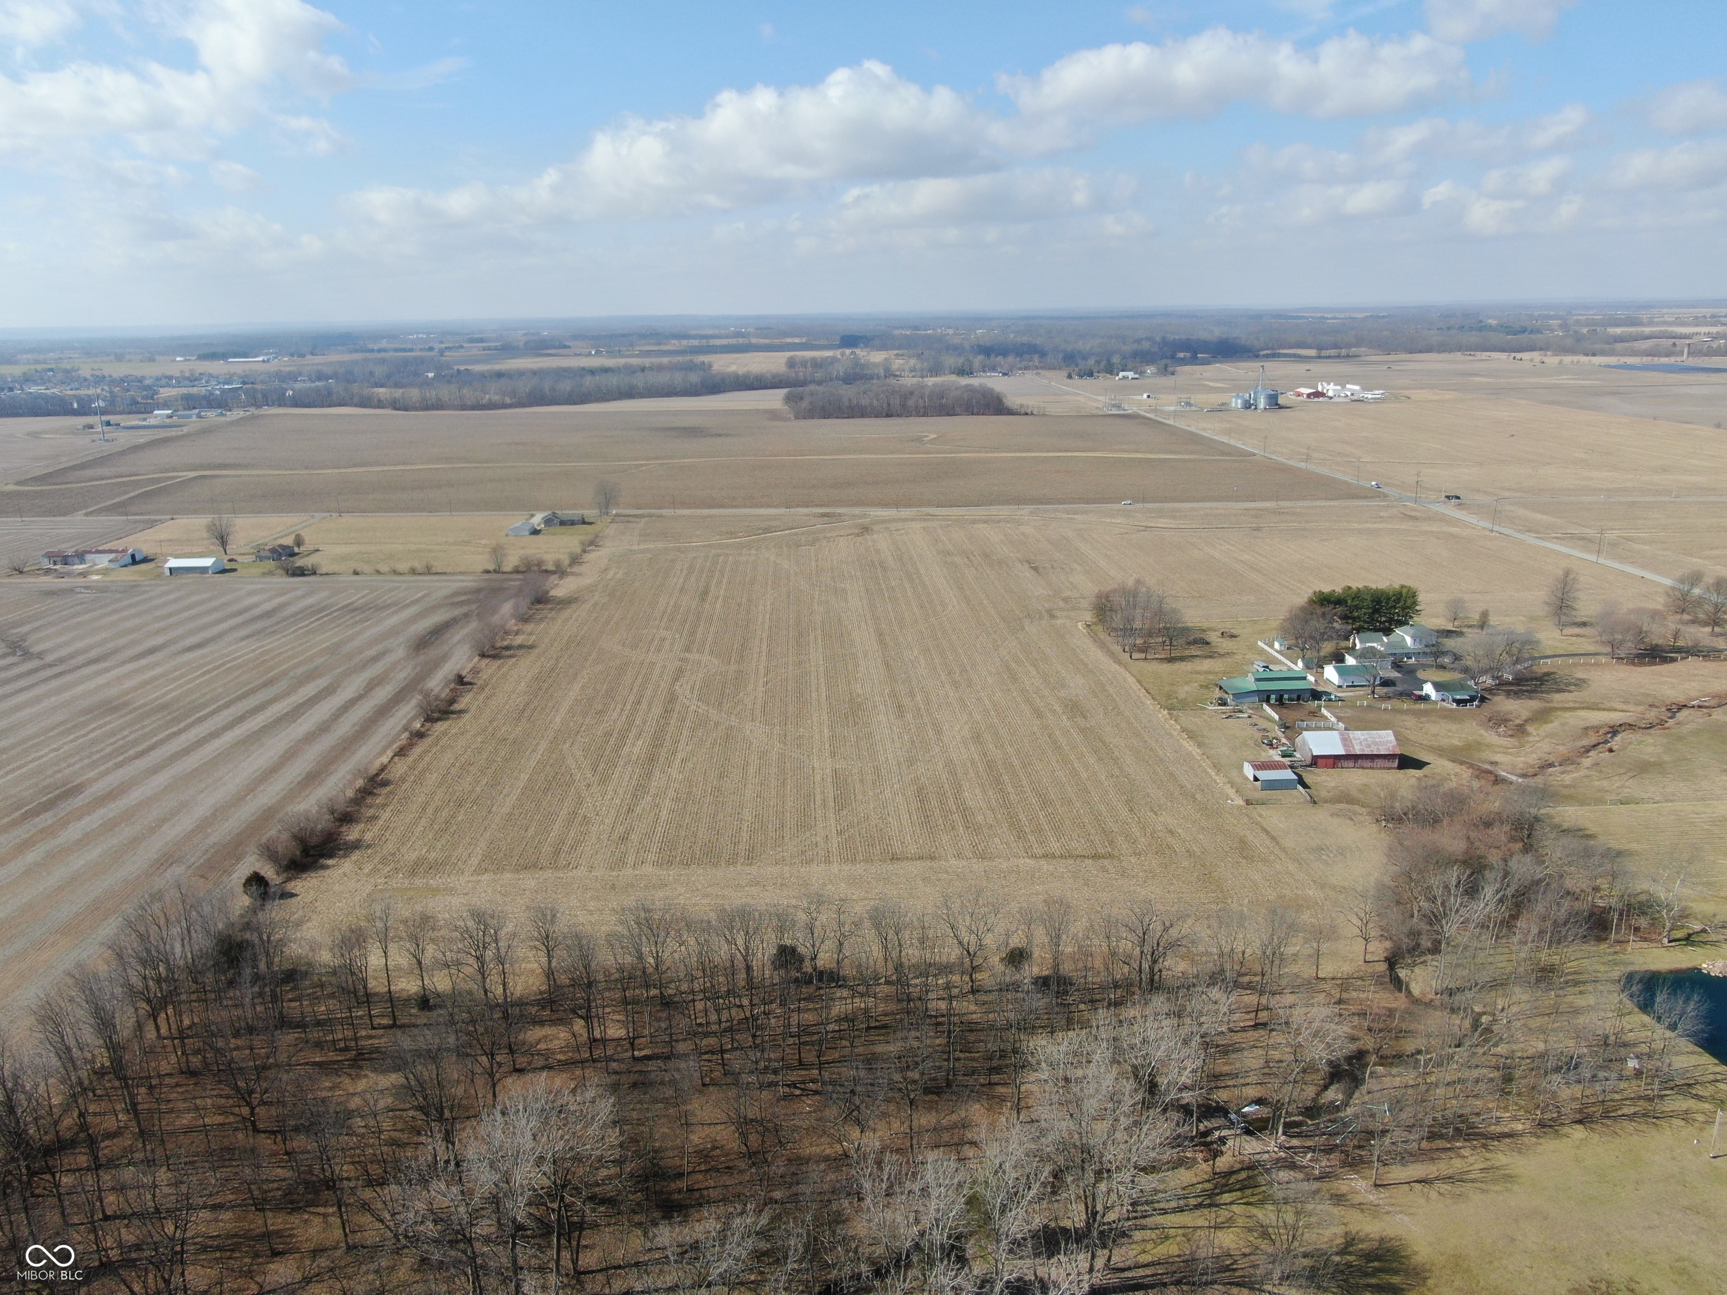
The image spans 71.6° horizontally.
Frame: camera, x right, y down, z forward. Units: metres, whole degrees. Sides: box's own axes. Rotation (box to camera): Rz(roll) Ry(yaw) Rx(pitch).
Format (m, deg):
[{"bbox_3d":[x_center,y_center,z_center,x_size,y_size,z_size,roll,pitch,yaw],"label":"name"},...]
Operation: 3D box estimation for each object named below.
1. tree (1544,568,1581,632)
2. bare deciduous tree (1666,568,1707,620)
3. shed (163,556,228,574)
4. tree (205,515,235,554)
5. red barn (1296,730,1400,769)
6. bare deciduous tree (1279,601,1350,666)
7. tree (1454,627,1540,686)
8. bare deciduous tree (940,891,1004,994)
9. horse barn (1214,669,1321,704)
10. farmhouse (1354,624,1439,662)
[{"bbox_3d":[230.381,-14.924,395.292,10.348,22.650,10.348,-1,16,0],"label":"tree"},{"bbox_3d":[286.474,-18.989,417.583,11.611,17.350,11.611,-1,16,0],"label":"bare deciduous tree"},{"bbox_3d":[-288.367,-35.282,516.920,20.000,6.100,12.000,-1,16,-1],"label":"shed"},{"bbox_3d":[-296.940,-52.089,553.605,12.089,18.800,12.089,-1,16,0],"label":"tree"},{"bbox_3d":[117.344,23.771,290.240,20.800,7.100,11.400,-1,16,0],"label":"red barn"},{"bbox_3d":[139.551,-5.300,371.274,20.754,18.850,18.500,-1,16,0],"label":"bare deciduous tree"},{"bbox_3d":[183.887,1.874,348.391,21.916,16.550,20.000,-1,16,0],"label":"tree"},{"bbox_3d":[17.055,47.003,190.694,10.671,18.100,10.671,-1,16,0],"label":"bare deciduous tree"},{"bbox_3d":[102.721,9.508,306.701,21.000,6.500,10.700,-2,16,-3],"label":"horse barn"},{"bbox_3d":[168.184,-2.462,378.367,21.500,9.000,19.000,-1,16,0],"label":"farmhouse"}]

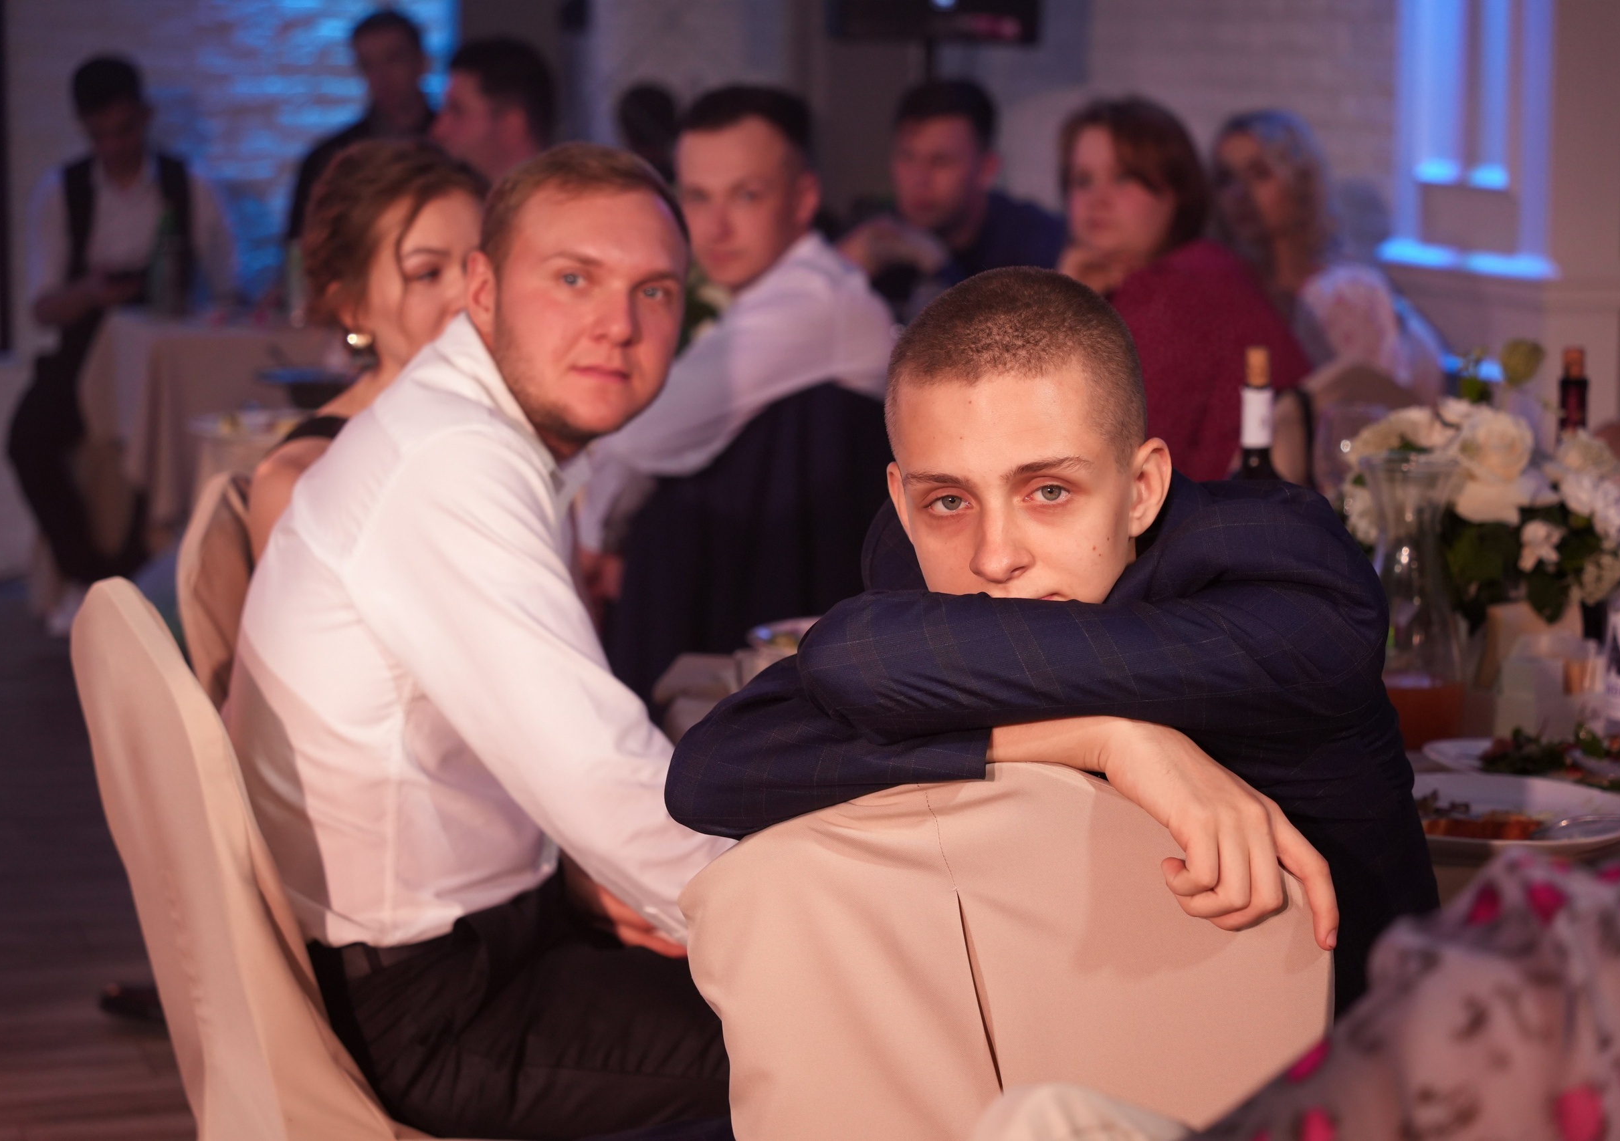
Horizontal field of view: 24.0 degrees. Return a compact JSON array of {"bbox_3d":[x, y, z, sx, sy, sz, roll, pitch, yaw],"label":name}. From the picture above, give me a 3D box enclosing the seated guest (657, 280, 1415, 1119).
[{"bbox_3d":[0.158,0.424,2.456,0.560,1.260,0.700,1,8,5],"label":"seated guest"}]

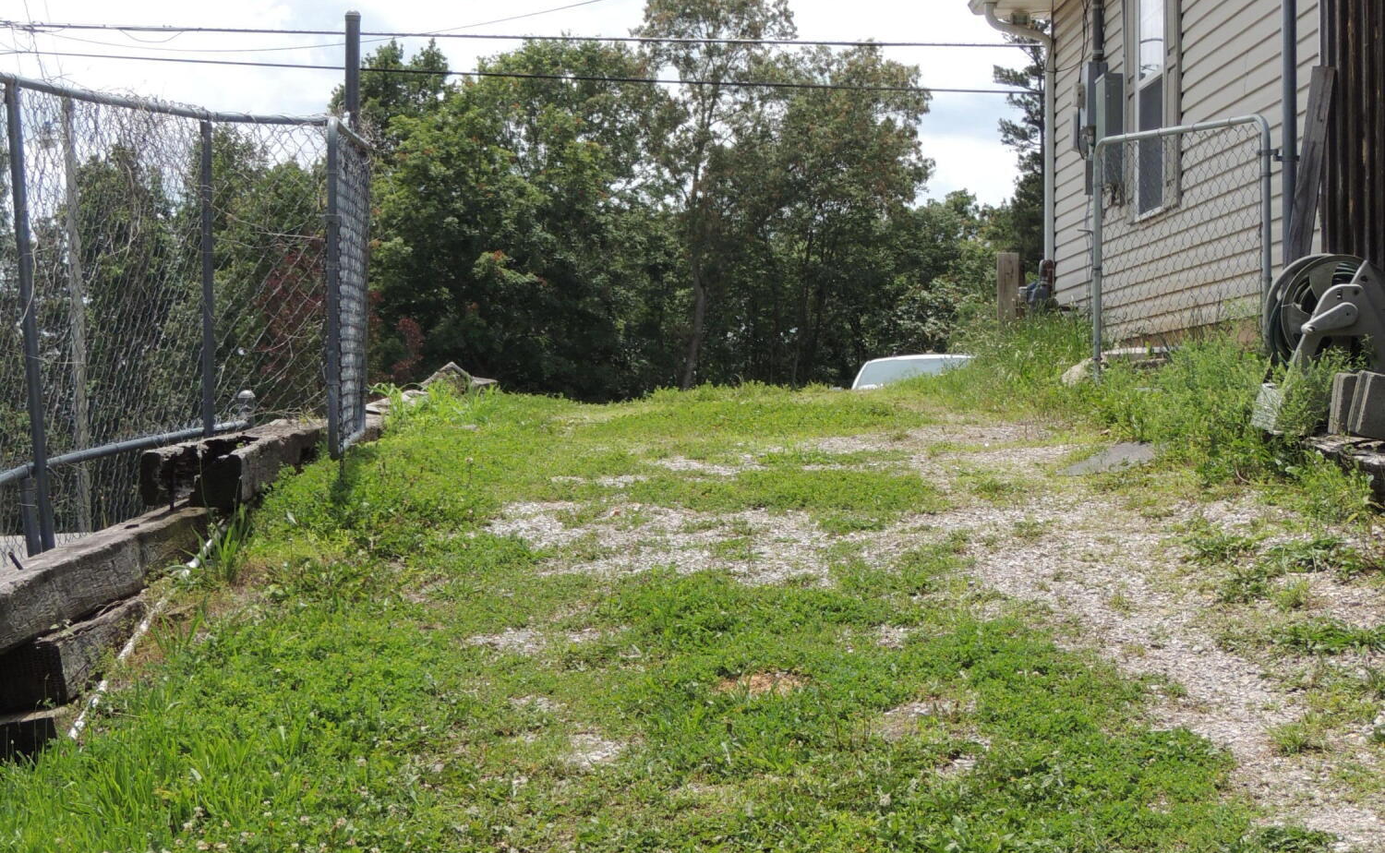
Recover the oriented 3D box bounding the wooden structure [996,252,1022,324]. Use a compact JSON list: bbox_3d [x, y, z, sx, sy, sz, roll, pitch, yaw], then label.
[{"bbox_3d":[2.111,-0.910,17.800,0.155,0.500,0.145,0,0,-1],"label":"wooden structure"}]

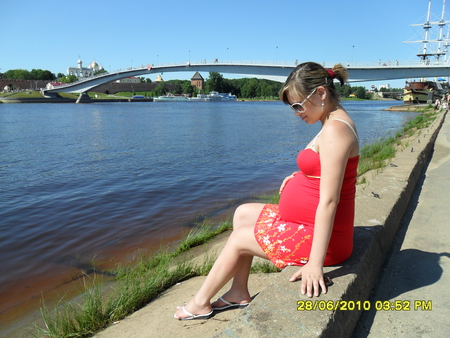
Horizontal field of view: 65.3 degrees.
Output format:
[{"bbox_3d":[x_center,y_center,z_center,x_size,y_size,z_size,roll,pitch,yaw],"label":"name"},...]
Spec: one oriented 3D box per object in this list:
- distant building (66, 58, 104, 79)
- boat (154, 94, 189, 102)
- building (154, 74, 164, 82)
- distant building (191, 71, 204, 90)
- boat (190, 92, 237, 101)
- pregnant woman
[{"bbox_3d":[-134.181,-95.706,337.809,24.000,24.000,31.000,7,13,32],"label":"distant building"},{"bbox_3d":[-46.599,-61.406,305.898,7.000,7.000,42.000,7,13,32],"label":"boat"},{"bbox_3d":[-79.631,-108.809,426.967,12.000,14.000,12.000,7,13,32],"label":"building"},{"bbox_3d":[-29.285,-93.181,374.000,11.000,22.000,11.000,7,13,32],"label":"distant building"},{"bbox_3d":[-11.227,-70.293,342.874,8.500,8.000,55.000,7,13,32],"label":"boat"},{"bbox_3d":[0.172,0.178,1.611,0.800,1.240,0.500,4,12,18],"label":"pregnant woman"}]

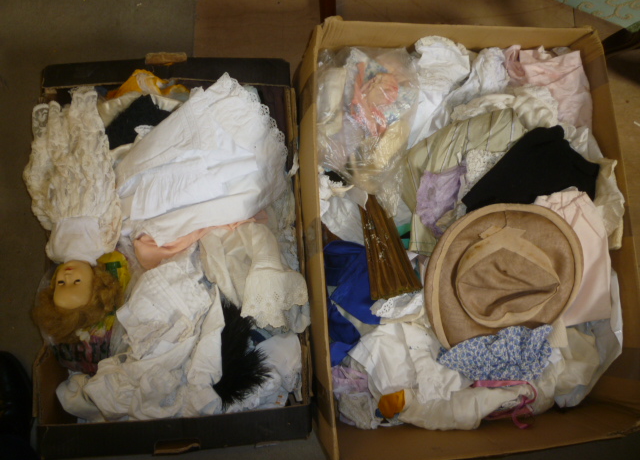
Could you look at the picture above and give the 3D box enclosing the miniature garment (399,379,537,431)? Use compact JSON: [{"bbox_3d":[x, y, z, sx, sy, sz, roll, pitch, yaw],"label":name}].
[{"bbox_3d":[0.248,0.296,0.908,0.214,0.050,0.069,-7,83,-7],"label":"miniature garment"}]

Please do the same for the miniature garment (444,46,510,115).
[{"bbox_3d":[0.290,-0.274,0.988,0.068,0.045,0.137,40,80,1],"label":"miniature garment"}]

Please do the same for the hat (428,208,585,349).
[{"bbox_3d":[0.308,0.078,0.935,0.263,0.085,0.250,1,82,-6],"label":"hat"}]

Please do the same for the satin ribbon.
[{"bbox_3d":[0.315,0.296,0.910,0.103,0.035,0.077,11,81,-4],"label":"satin ribbon"}]

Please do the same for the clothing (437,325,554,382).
[{"bbox_3d":[0.293,0.208,0.895,0.186,0.045,0.088,-7,83,-7],"label":"clothing"}]

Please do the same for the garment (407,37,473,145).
[{"bbox_3d":[0.216,-0.251,0.978,0.082,0.050,0.185,18,81,-3],"label":"garment"}]

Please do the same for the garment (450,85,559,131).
[{"bbox_3d":[0.339,-0.225,0.987,0.190,0.050,0.072,-9,83,-7],"label":"garment"}]

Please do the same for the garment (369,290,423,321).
[{"bbox_3d":[0.134,0.131,0.915,0.094,0.030,0.057,-7,83,-7],"label":"garment"}]

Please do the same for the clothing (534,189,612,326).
[{"bbox_3d":[0.456,0.050,0.964,0.133,0.050,0.235,6,81,-5],"label":"clothing"}]

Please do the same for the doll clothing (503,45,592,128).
[{"bbox_3d":[0.423,-0.265,1.006,0.153,0.060,0.149,6,81,-5],"label":"doll clothing"}]

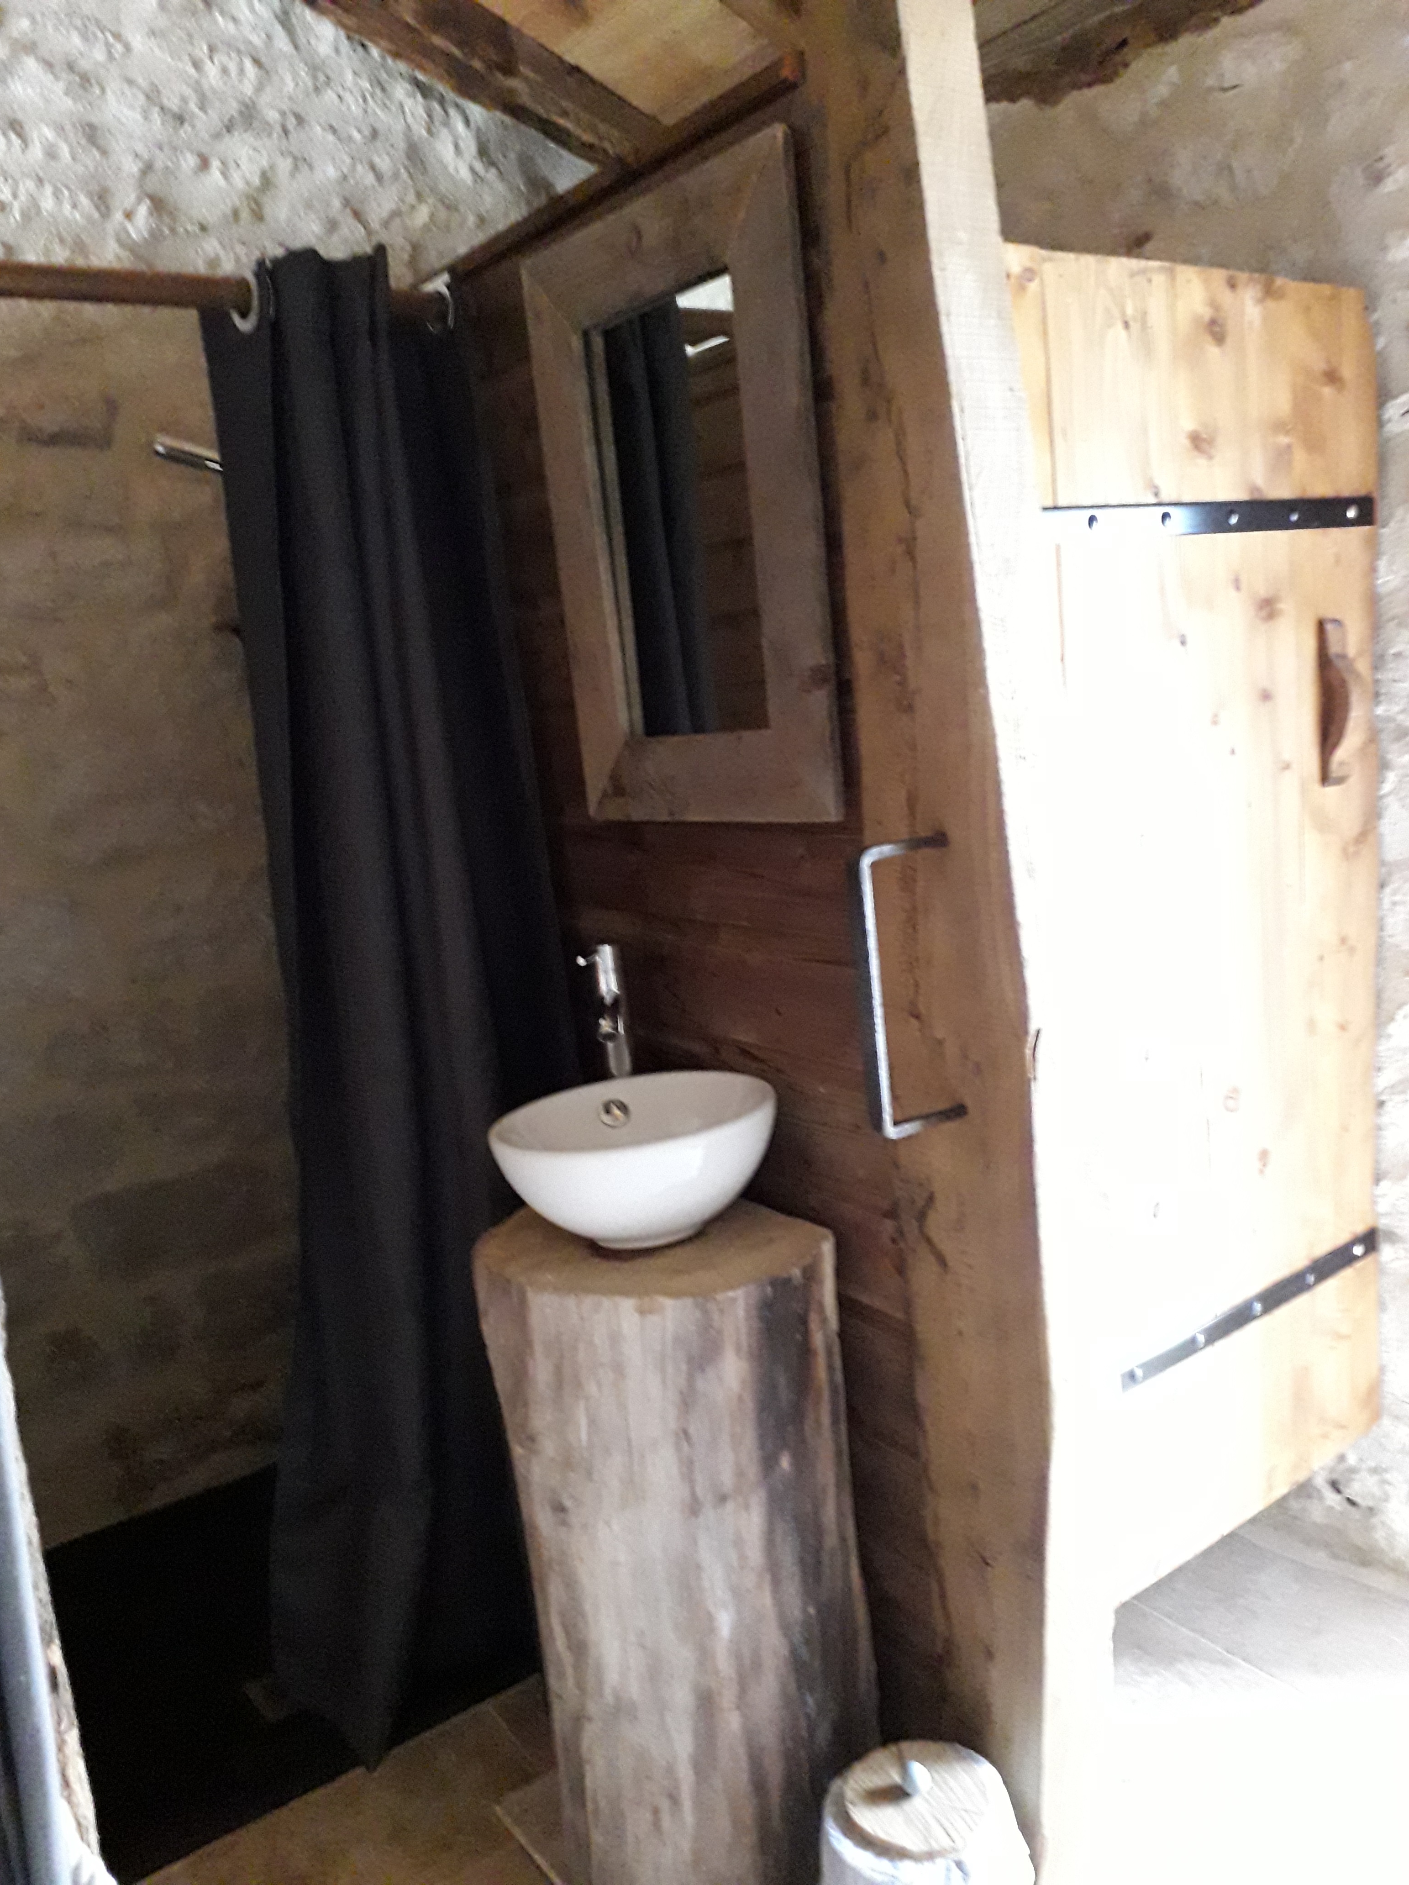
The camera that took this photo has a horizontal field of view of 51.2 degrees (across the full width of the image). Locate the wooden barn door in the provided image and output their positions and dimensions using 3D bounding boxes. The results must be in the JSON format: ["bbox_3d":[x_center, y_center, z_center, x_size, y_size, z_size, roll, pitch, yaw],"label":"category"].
[{"bbox_3d":[0.638,0.001,1.907,0.800,1.647,0.050,-12,12,-34],"label":"wooden barn door"}]

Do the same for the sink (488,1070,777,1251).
[{"bbox_3d":[-0.076,0.265,1.706,0.325,0.150,0.325,-5,10,1],"label":"sink"}]

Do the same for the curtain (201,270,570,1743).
[{"bbox_3d":[-0.441,0.149,2.010,0.500,2.030,0.160,-12,12,-34],"label":"curtain"}]

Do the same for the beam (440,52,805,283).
[{"bbox_3d":[-0.128,-0.841,1.665,0.045,0.040,0.750,-12,12,-34],"label":"beam"}]

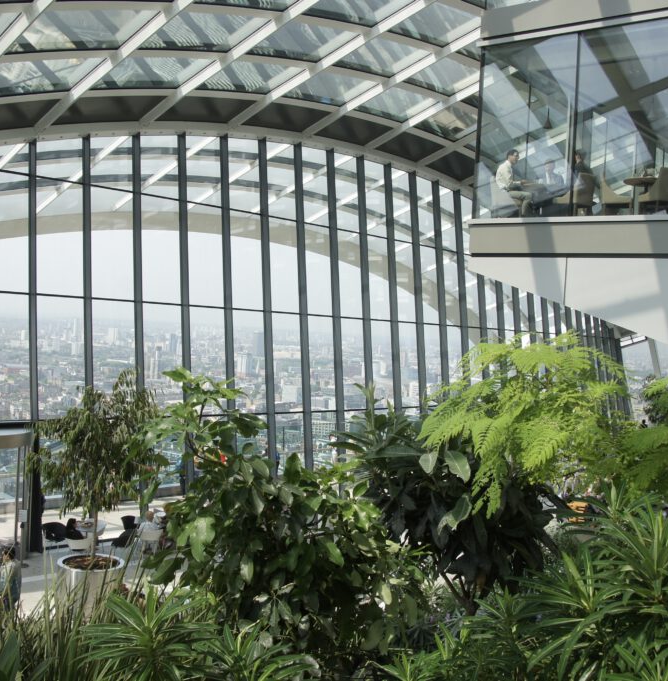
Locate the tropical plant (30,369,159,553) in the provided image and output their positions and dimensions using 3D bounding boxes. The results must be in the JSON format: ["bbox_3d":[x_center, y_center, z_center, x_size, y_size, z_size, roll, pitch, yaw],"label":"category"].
[{"bbox_3d":[-4.313,2.194,13.774,2.350,3.350,2.200,3,1,-18],"label":"tropical plant"}]

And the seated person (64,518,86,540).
[{"bbox_3d":[-5.875,4.663,17.485,0.750,1.220,0.550,2,1,-41],"label":"seated person"}]

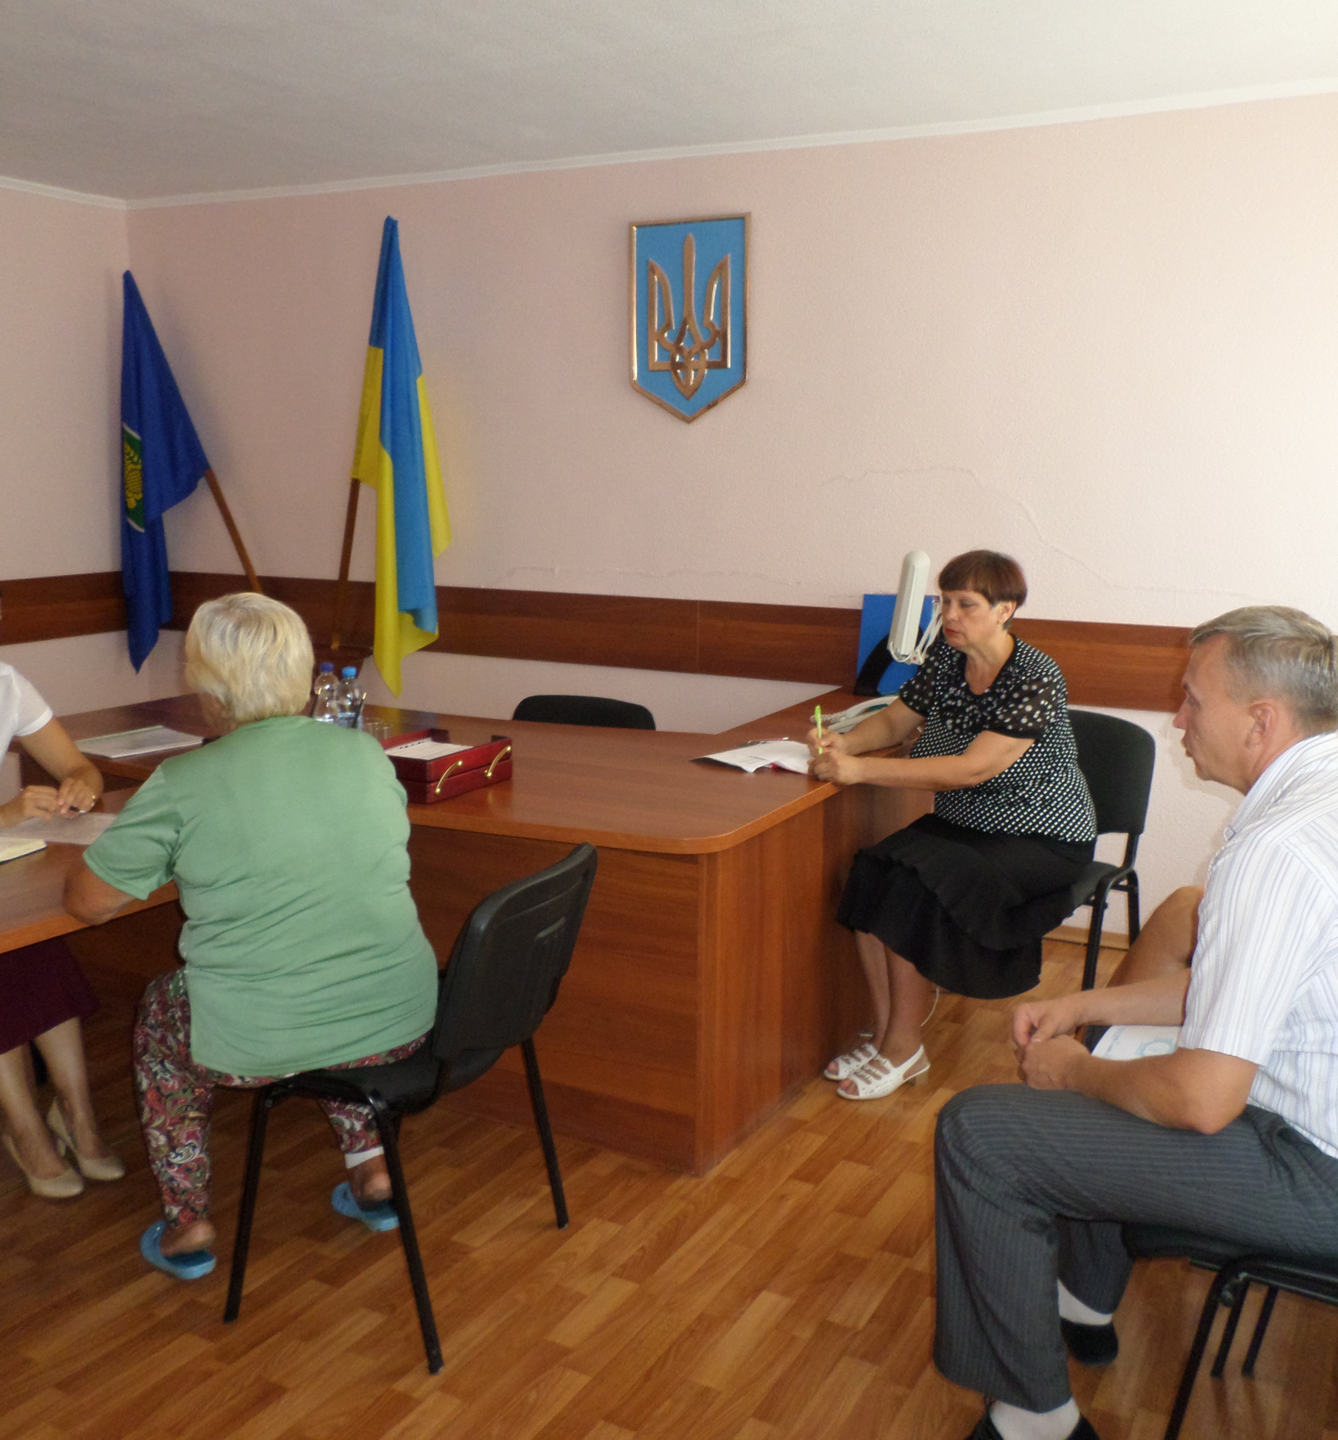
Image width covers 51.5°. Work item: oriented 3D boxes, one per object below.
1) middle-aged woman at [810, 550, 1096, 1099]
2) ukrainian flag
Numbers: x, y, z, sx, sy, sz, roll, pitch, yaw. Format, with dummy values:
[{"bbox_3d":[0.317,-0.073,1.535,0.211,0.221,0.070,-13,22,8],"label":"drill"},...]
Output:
[{"bbox_3d":[0.790,0.229,3.800,0.740,1.310,0.540,-5,12,-27],"label":"middle-aged woman"},{"bbox_3d":[-0.956,-0.917,4.950,0.360,1.660,0.250,6,11,26],"label":"ukrainian flag"}]

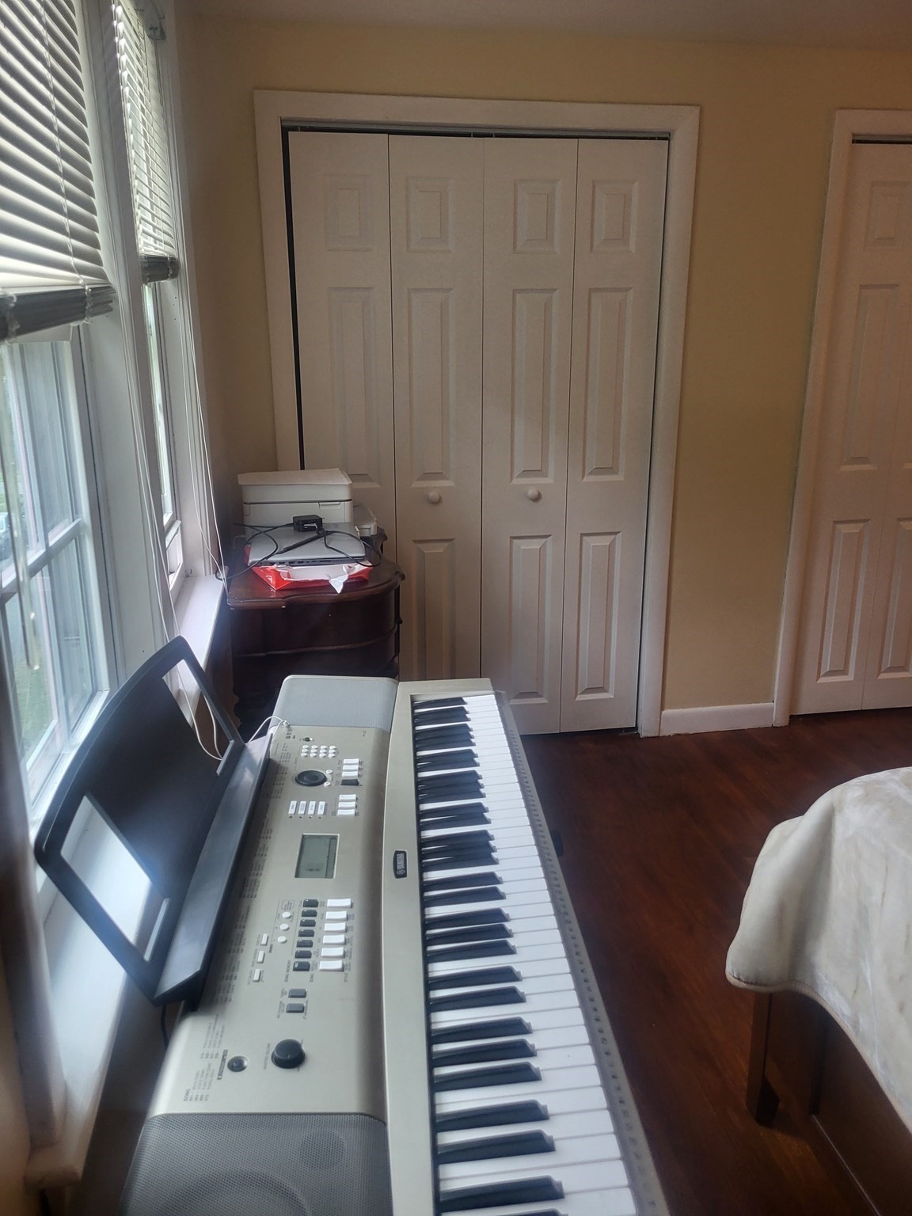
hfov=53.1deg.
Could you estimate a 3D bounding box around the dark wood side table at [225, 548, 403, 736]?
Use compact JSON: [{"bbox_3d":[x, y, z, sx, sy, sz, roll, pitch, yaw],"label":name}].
[{"bbox_3d":[-0.366,0.277,2.605,0.435,0.875,0.840,-3,16,-8],"label":"dark wood side table"}]

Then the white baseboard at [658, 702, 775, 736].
[{"bbox_3d":[0.998,0.423,3.483,0.445,0.096,0.016,-3,16,-8],"label":"white baseboard"}]

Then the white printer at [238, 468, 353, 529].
[{"bbox_3d":[-0.477,-0.312,2.763,0.330,0.168,0.375,-3,17,-10],"label":"white printer"}]

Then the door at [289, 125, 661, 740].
[{"bbox_3d":[0.088,-0.488,3.105,1.186,2.007,0.035,-3,16,-8],"label":"door"}]

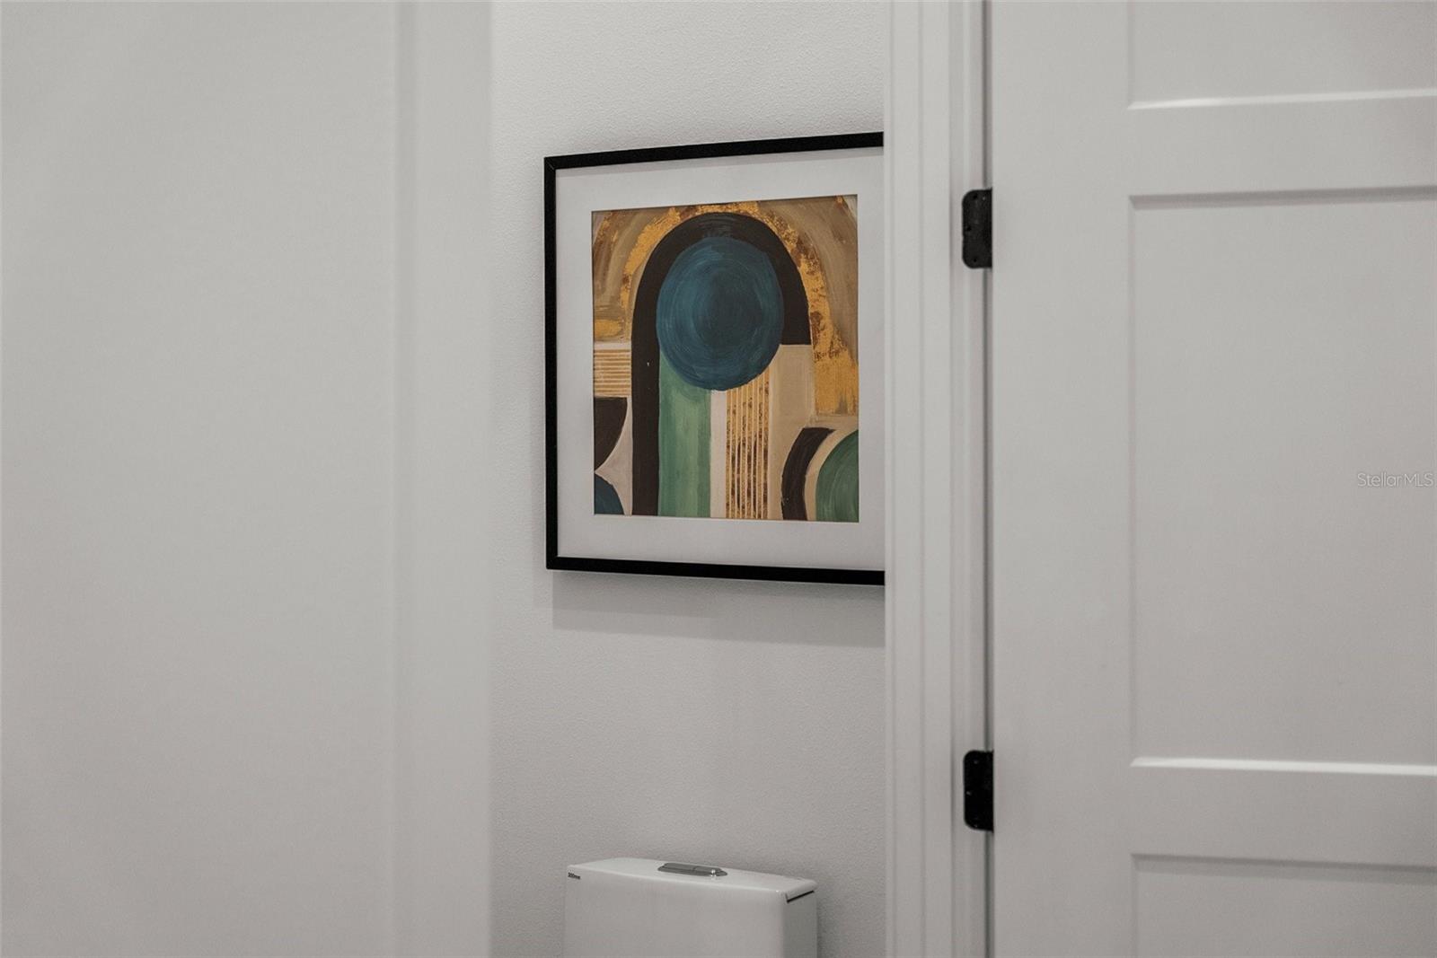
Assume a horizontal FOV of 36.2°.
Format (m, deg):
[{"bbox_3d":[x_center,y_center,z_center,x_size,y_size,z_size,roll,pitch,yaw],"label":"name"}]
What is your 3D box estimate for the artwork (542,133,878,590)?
[{"bbox_3d":[0.009,-0.164,3.063,0.600,0.603,0.030,1,3,32],"label":"artwork"}]

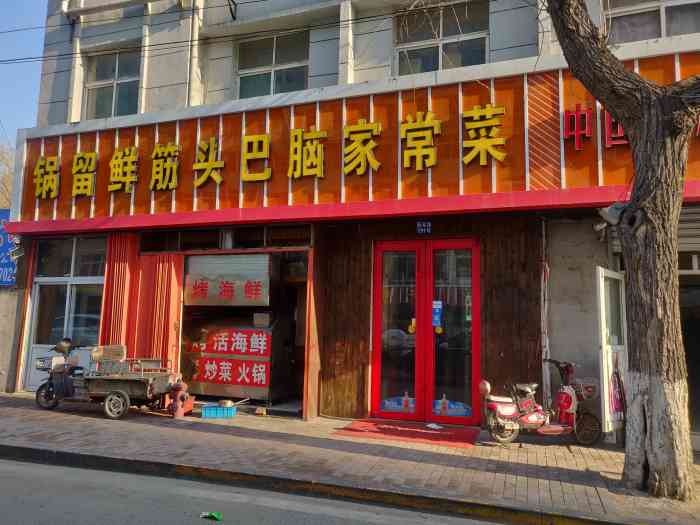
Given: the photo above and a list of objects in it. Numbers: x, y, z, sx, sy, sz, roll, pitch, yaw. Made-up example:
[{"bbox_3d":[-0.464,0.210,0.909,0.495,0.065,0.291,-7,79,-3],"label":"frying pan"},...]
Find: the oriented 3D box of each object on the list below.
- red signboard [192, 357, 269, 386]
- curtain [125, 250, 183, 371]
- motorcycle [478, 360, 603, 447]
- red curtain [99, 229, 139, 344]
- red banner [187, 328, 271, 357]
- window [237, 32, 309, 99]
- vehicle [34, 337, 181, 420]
[{"bbox_3d":[-2.128,1.903,8.865,1.648,0.482,0.040,-1,-8,18],"label":"red signboard"},{"bbox_3d":[-3.540,1.084,9.350,0.999,2.467,0.200,-1,-8,18],"label":"curtain"},{"bbox_3d":[2.537,1.833,6.685,1.550,1.080,0.620,1,-7,1],"label":"motorcycle"},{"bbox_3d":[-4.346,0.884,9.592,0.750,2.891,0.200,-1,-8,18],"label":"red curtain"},{"bbox_3d":[-2.157,1.409,8.941,1.685,0.464,0.040,-1,-8,18],"label":"red banner"},{"bbox_3d":[-1.429,-3.516,9.389,1.450,1.421,0.120,-1,-8,18],"label":"window"},{"bbox_3d":[-4.057,1.873,8.265,2.310,1.120,0.900,0,-7,10],"label":"vehicle"}]

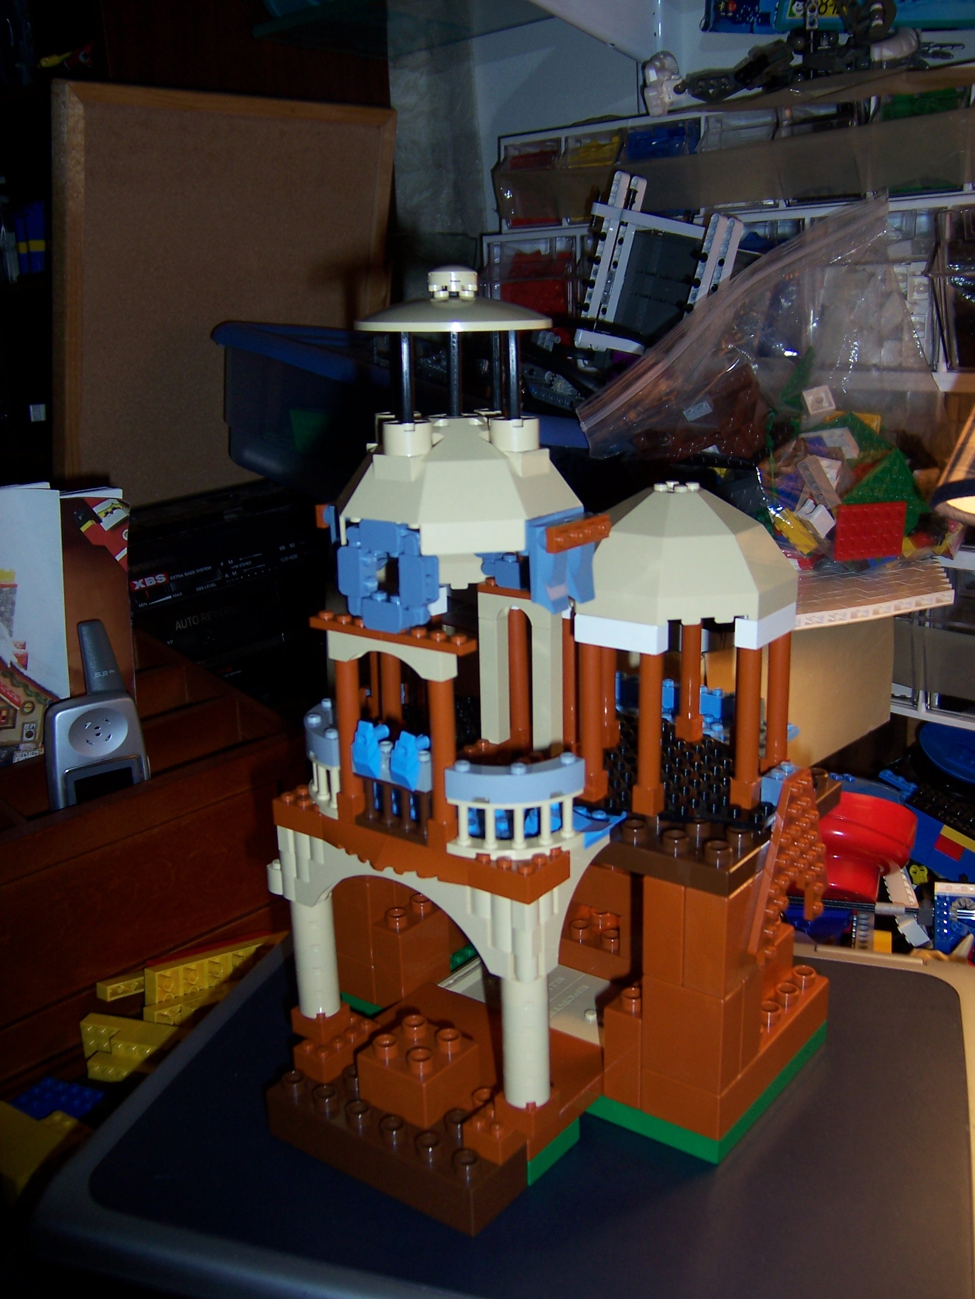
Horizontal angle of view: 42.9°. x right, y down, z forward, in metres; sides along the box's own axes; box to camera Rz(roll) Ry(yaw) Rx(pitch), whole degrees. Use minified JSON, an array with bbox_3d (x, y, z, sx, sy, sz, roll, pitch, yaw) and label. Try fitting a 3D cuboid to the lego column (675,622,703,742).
[{"bbox_3d":[0.081,0.008,0.497,0.008,0.058,0.008,11,20,36],"label":"lego column"}]

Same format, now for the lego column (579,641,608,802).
[{"bbox_3d":[0.037,0.026,0.444,0.008,0.058,0.008,10,19,36],"label":"lego column"}]

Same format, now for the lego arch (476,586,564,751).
[{"bbox_3d":[0.012,0.008,0.466,0.033,0.058,0.008,11,20,36],"label":"lego arch"}]

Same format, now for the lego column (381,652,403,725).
[{"bbox_3d":[-0.038,0.010,0.499,0.008,0.058,0.008,11,20,36],"label":"lego column"}]

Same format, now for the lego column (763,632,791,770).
[{"bbox_3d":[0.105,0.024,0.449,0.008,0.058,0.008,10,19,36],"label":"lego column"}]

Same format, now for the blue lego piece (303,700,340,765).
[{"bbox_3d":[-0.057,0.030,0.451,0.032,0.011,0.032,10,19,36],"label":"blue lego piece"}]

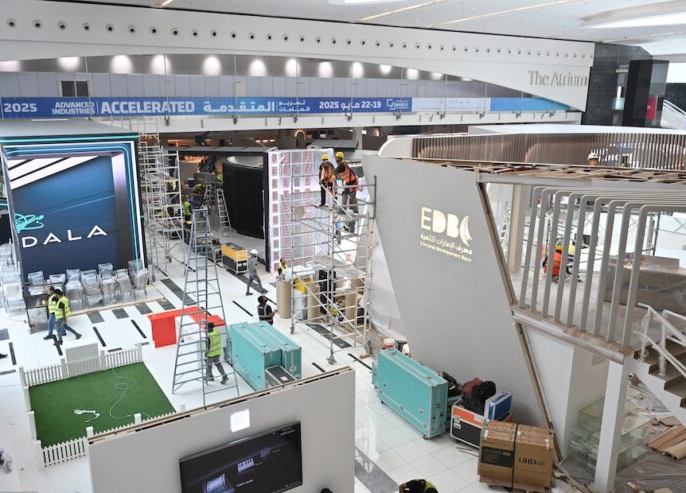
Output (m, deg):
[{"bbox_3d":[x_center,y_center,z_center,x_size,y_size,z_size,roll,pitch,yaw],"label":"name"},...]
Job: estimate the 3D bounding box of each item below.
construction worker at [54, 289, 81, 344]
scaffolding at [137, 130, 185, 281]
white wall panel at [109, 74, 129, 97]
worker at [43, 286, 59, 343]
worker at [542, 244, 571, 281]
[{"bbox_3d":[-8.579,2.155,18.487,0.780,1.710,0.480,-10,18,-33],"label":"construction worker"},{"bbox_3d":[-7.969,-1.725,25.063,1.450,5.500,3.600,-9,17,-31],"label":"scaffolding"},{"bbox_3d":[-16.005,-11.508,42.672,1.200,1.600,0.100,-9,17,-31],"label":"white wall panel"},{"bbox_3d":[-8.974,1.995,18.391,0.680,1.710,0.520,-9,17,-31],"label":"worker"},{"bbox_3d":[5.266,0.404,14.561,0.650,1.000,0.600,-9,17,-31],"label":"worker"}]

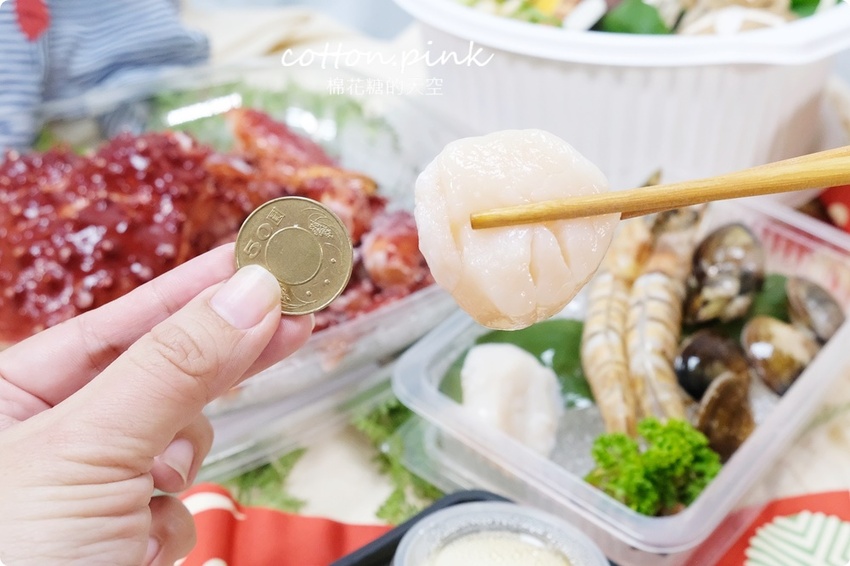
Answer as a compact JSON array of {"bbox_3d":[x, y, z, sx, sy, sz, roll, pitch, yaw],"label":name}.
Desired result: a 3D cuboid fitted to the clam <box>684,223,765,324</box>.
[{"bbox_3d":[0.141,-0.004,0.400,0.038,0.046,0.027,27,22,21],"label":"clam"}]

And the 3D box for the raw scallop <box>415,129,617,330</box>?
[{"bbox_3d":[0.022,-0.013,0.211,0.049,0.028,0.049,1,75,-5],"label":"raw scallop"}]

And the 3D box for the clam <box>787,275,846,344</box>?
[{"bbox_3d":[0.180,0.012,0.390,0.038,0.024,0.033,49,45,4],"label":"clam"}]

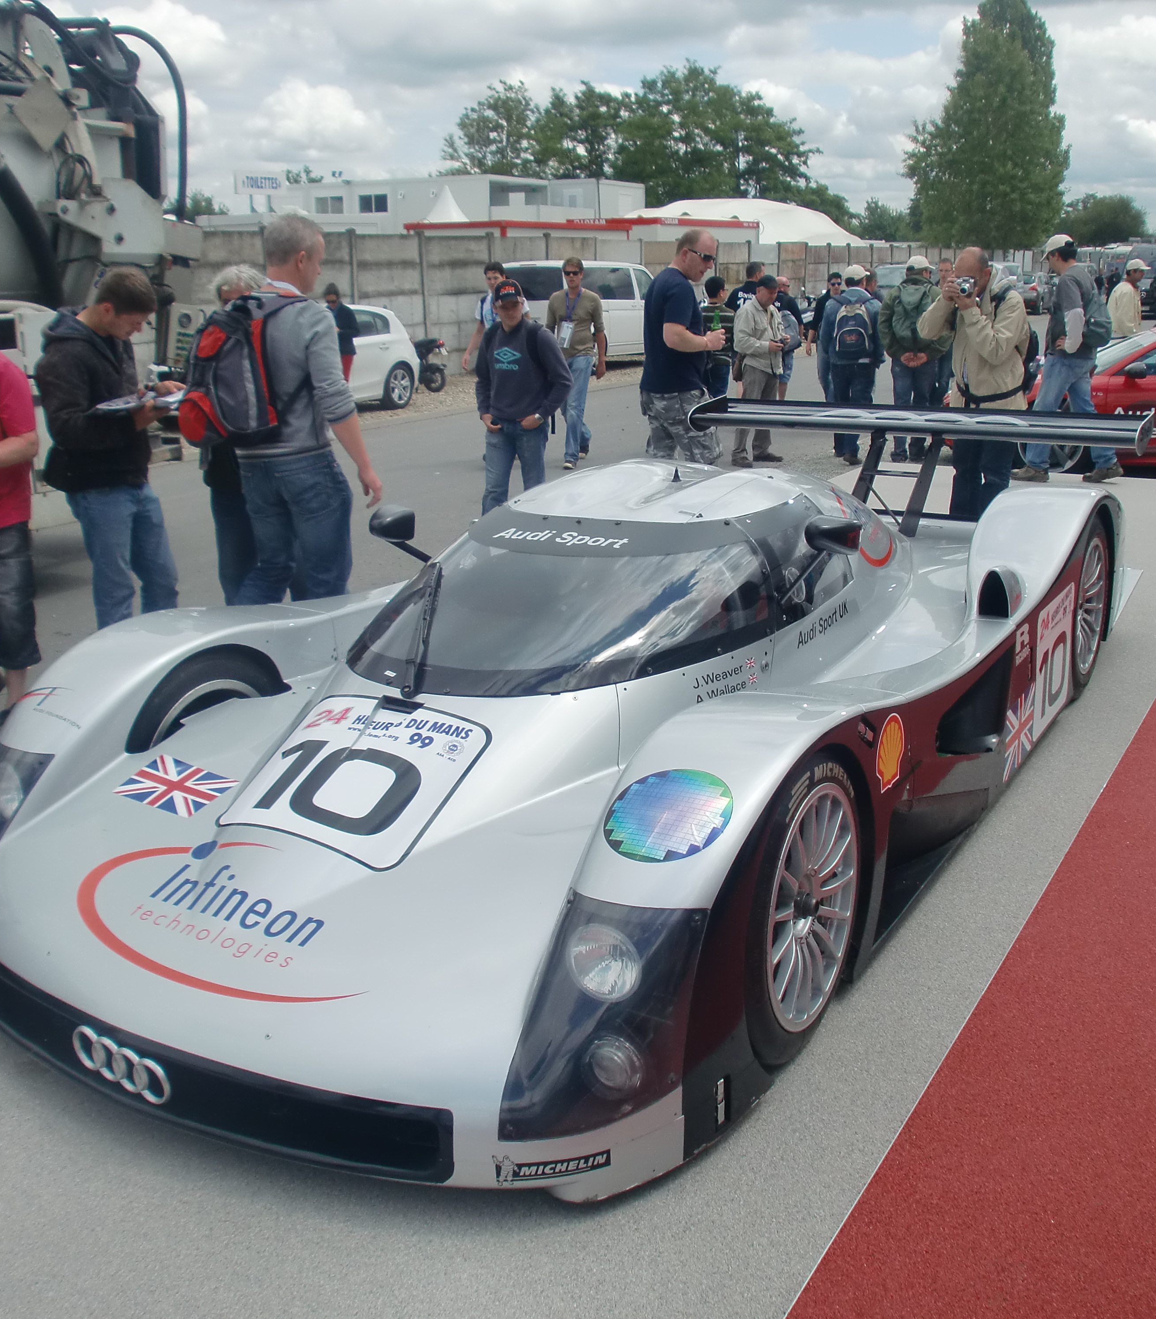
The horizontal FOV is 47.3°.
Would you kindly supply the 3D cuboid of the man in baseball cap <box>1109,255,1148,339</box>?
[{"bbox_3d":[6.044,-3.514,14.587,0.360,1.740,0.500,10,19,36],"label":"man in baseball cap"}]

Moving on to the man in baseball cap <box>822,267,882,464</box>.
[{"bbox_3d":[2.496,-2.710,12.096,0.550,1.728,0.430,4,17,19],"label":"man in baseball cap"}]

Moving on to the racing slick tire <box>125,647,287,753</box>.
[{"bbox_3d":[-1.044,0.277,3.468,0.290,0.650,0.650,8,18,30],"label":"racing slick tire"}]

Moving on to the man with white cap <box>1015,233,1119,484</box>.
[{"bbox_3d":[3.759,-2.285,10.017,0.720,1.820,0.520,10,20,37],"label":"man with white cap"}]

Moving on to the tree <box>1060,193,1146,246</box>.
[{"bbox_3d":[33.641,-26.780,85.909,5.800,6.725,5.800,4,17,20],"label":"tree"}]

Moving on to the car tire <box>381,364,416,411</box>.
[{"bbox_3d":[-2.638,-3.950,19.172,0.210,0.632,0.632,8,18,31],"label":"car tire"}]

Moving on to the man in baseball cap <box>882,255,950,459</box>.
[{"bbox_3d":[3.119,-2.772,12.119,0.600,1.801,0.450,7,18,27],"label":"man in baseball cap"}]

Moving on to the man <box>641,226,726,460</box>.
[{"bbox_3d":[0.587,-1.389,7.168,0.430,1.803,0.510,3,16,16],"label":"man"}]

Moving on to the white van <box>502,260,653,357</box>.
[{"bbox_3d":[0.262,-6.777,26.149,1.900,1.960,4.890,8,18,31],"label":"white van"}]

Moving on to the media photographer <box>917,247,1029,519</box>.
[{"bbox_3d":[2.274,-1.469,7.633,0.540,1.721,0.500,12,21,40],"label":"media photographer"}]

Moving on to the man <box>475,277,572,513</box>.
[{"bbox_3d":[-0.380,-1.377,7.721,0.540,1.637,0.340,-2,16,-1],"label":"man"}]

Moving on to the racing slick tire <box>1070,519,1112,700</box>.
[{"bbox_3d":[1.751,-0.214,4.928,0.340,0.710,0.710,8,18,31],"label":"racing slick tire"}]

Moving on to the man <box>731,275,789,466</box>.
[{"bbox_3d":[1.631,-2.570,11.784,0.380,1.630,0.460,10,19,35],"label":"man"}]

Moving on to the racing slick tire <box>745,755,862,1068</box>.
[{"bbox_3d":[0.361,0.479,2.722,0.300,0.650,0.650,8,18,31],"label":"racing slick tire"}]

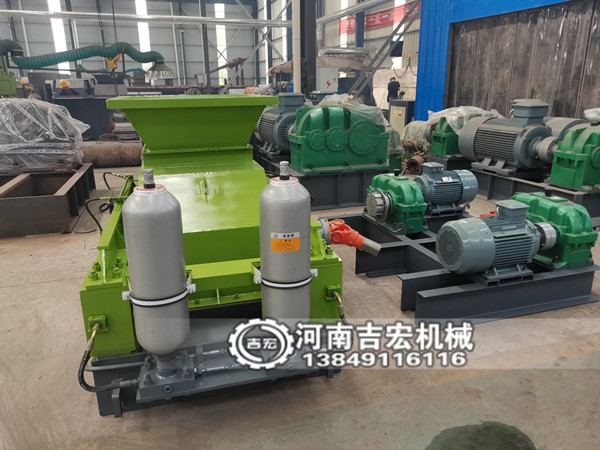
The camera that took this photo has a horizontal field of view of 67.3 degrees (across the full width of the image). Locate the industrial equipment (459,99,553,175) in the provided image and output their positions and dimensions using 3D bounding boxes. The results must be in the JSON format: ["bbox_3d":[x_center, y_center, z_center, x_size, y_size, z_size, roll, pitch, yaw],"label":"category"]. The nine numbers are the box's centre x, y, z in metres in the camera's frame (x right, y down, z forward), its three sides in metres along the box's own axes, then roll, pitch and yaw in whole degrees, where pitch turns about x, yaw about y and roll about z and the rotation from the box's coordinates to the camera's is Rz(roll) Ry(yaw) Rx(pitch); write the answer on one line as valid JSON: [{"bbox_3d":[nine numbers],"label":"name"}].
[{"bbox_3d":[2.735,-1.154,5.810,0.640,0.890,1.270,-7,18,-19],"label":"industrial equipment"}]

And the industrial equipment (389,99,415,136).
[{"bbox_3d":[2.742,-2.587,11.449,0.600,1.058,0.850,-7,18,-19],"label":"industrial equipment"}]

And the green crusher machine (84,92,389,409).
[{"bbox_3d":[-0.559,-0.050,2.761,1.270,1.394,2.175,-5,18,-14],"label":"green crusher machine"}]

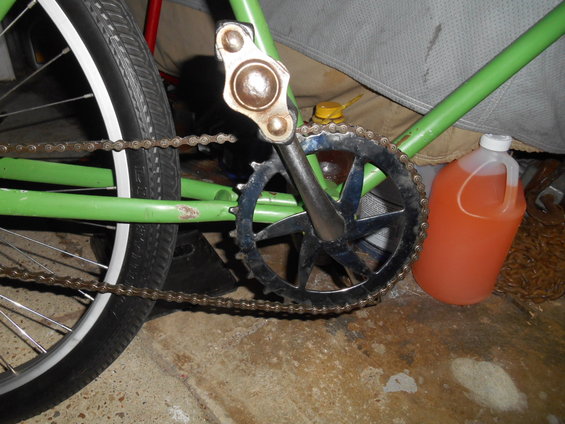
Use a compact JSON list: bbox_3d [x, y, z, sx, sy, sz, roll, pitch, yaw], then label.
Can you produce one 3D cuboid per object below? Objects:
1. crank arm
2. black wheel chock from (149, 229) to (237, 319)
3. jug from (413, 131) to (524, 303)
[{"bbox_3d":[0.010,-0.042,0.335,0.044,0.214,0.141,-23,19,7],"label":"crank arm"},{"bbox_3d":[-0.196,0.080,0.737,0.210,0.138,0.115,-15,36,-32],"label":"black wheel chock"},{"bbox_3d":[0.325,0.008,0.728,0.150,0.300,0.150,-13,37,-19],"label":"jug"}]

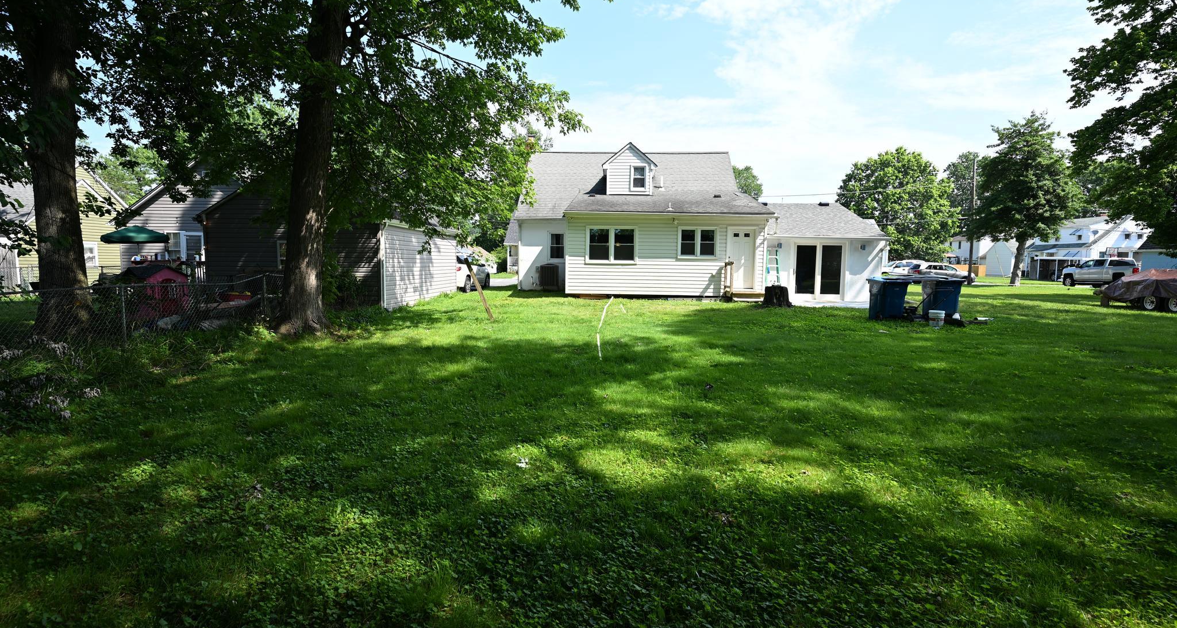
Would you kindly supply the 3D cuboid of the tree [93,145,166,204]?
[{"bbox_3d":[-37.413,-8.676,45.415,7.500,10.800,7.500,1,5,0],"label":"tree"}]

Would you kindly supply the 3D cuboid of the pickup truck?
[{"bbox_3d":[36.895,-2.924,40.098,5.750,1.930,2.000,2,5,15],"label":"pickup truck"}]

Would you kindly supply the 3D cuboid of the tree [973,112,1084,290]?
[{"bbox_3d":[30.858,-8.297,39.425,7.200,12.600,7.200,1,5,0],"label":"tree"}]

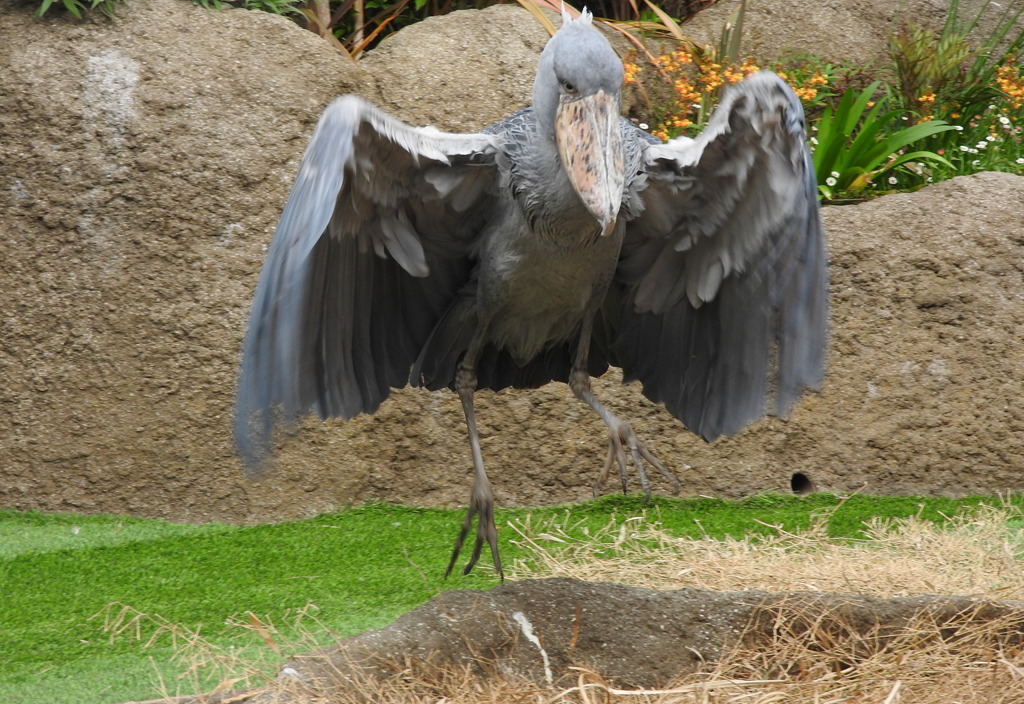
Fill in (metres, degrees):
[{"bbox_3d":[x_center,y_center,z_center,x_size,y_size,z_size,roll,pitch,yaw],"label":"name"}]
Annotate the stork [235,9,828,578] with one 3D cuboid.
[{"bbox_3d":[0.037,-0.110,10.000,1.110,1.030,0.650,-1,8,-6],"label":"stork"}]

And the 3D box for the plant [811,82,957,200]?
[{"bbox_3d":[0.737,-0.427,10.800,0.330,0.230,0.300,0,8,0],"label":"plant"}]

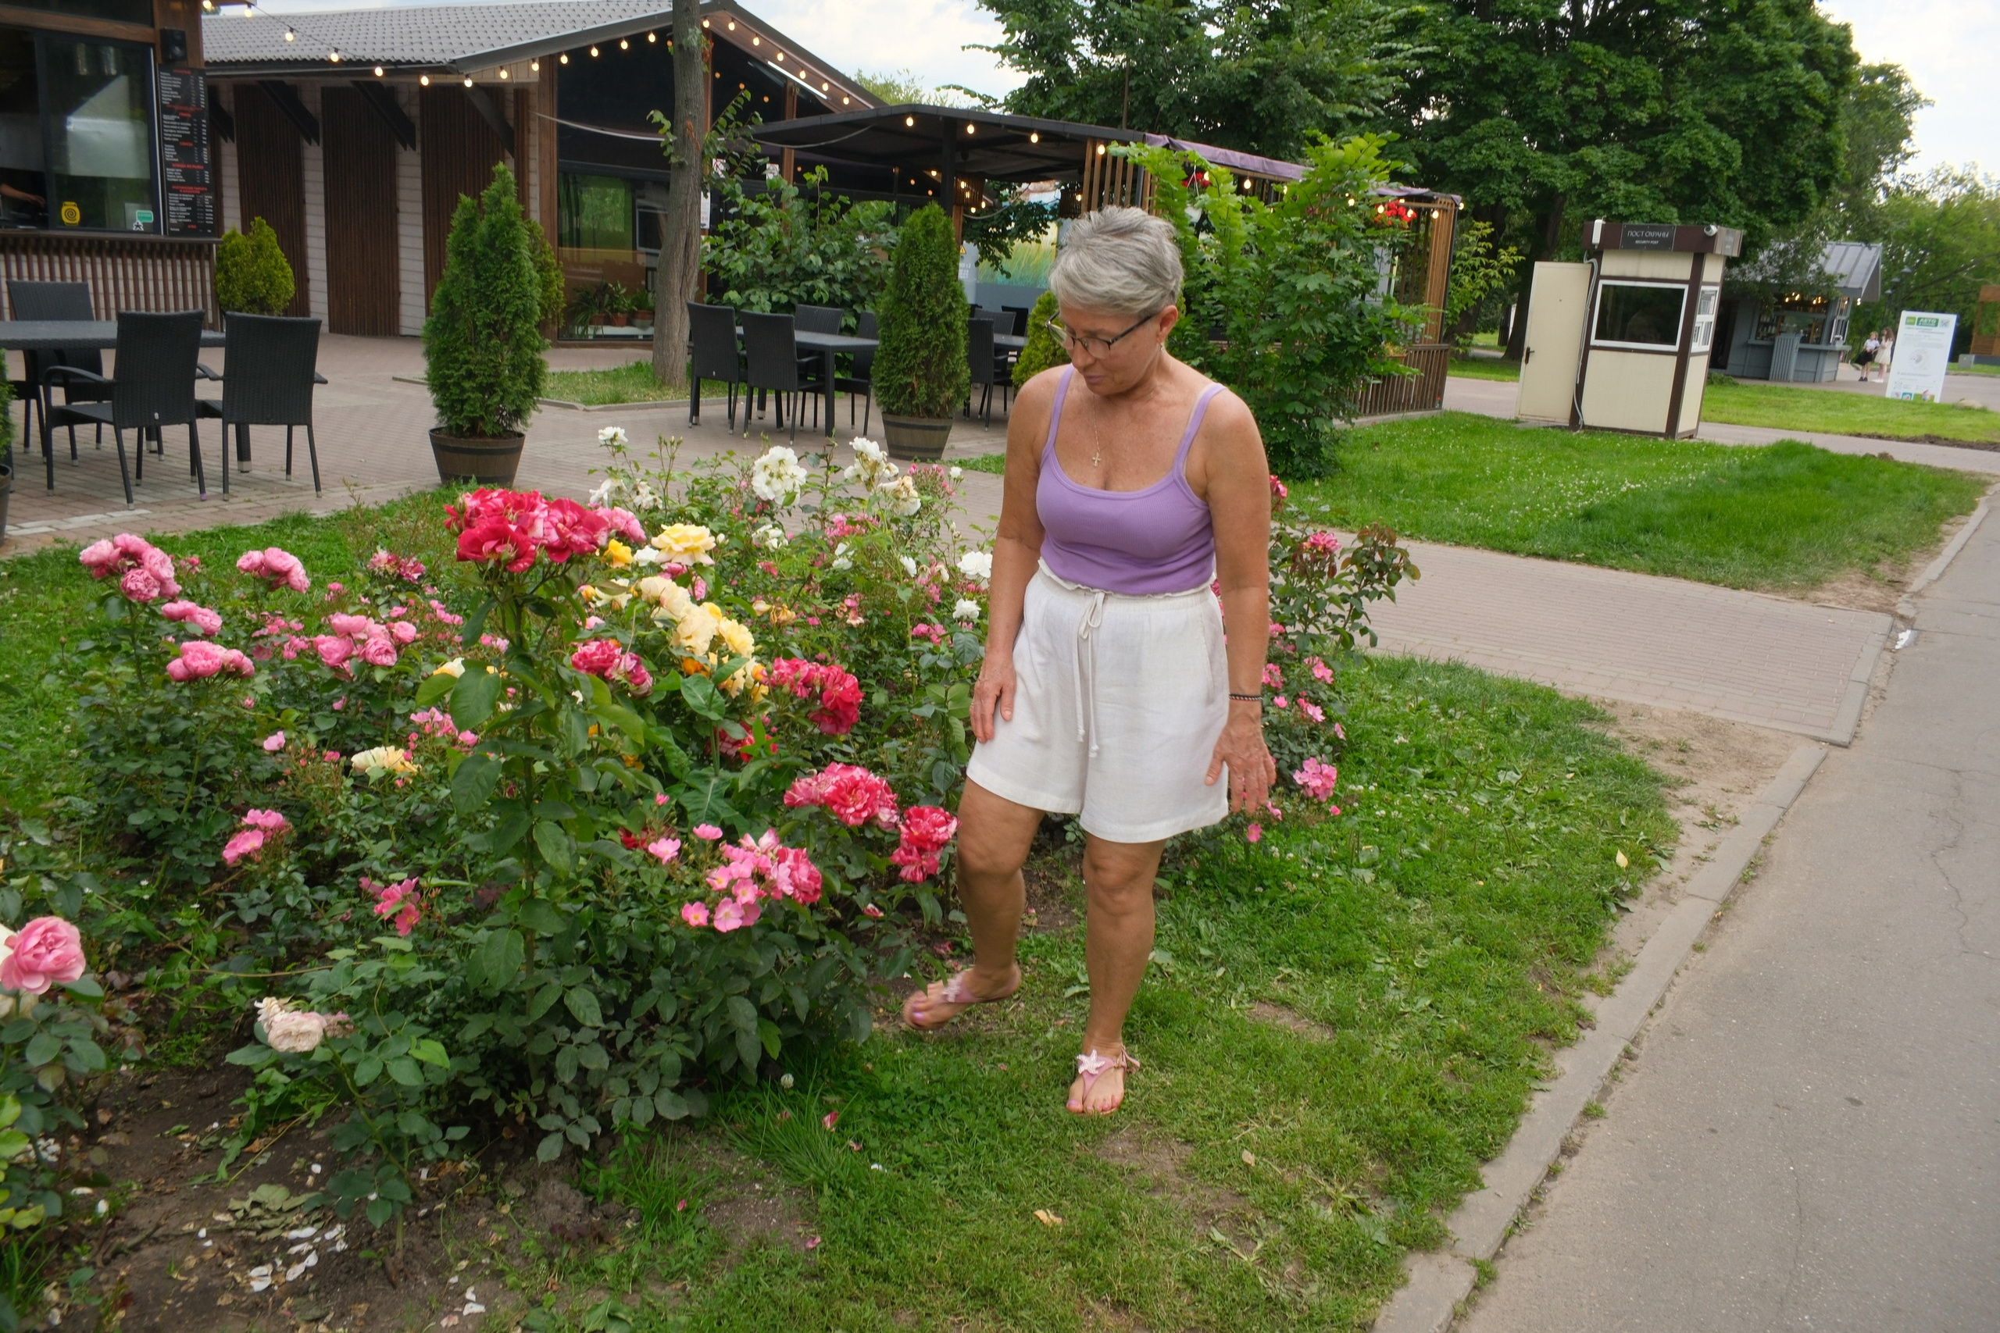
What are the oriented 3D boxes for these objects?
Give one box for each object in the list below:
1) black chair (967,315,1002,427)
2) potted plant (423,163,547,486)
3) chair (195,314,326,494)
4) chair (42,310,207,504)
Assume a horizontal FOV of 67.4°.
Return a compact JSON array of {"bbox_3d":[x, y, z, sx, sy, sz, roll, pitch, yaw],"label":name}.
[{"bbox_3d":[-0.115,-2.633,13.498,0.560,0.930,0.620,14,17,33],"label":"black chair"},{"bbox_3d":[-2.881,-1.881,8.338,0.670,1.700,0.670,-2,15,-19],"label":"potted plant"},{"bbox_3d":[-3.825,-1.356,7.682,0.570,0.900,0.600,-7,18,-35],"label":"chair"},{"bbox_3d":[-4.424,-1.326,7.588,0.610,0.930,0.560,11,16,27],"label":"chair"}]

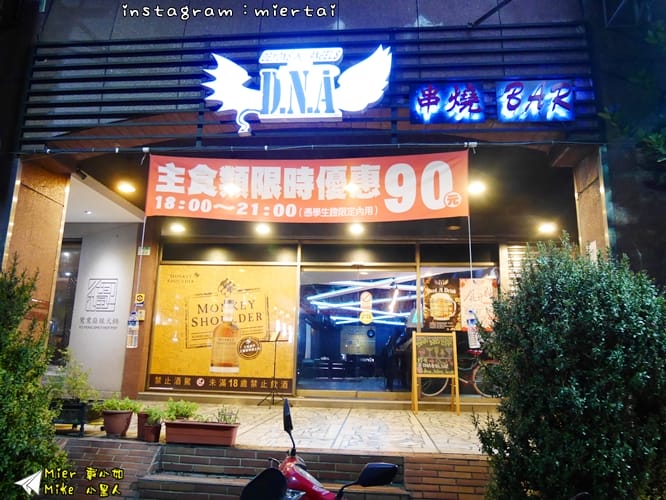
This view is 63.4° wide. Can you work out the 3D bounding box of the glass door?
[{"bbox_3d":[0.378,1.234,8.368,1.858,1.984,0.070,0,-11,5],"label":"glass door"}]

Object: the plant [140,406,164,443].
[{"bbox_3d":[-1.549,1.495,4.653,0.170,0.285,0.170,0,-11,5],"label":"plant"}]

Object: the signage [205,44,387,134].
[{"bbox_3d":[-0.346,-1.502,5.124,1.793,0.896,0.120,0,-12,5],"label":"signage"}]

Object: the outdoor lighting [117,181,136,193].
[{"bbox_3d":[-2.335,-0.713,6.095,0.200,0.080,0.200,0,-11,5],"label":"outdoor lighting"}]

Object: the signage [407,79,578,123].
[{"bbox_3d":[1.459,-1.357,4.960,1.469,0.424,0.070,0,-12,5],"label":"signage"}]

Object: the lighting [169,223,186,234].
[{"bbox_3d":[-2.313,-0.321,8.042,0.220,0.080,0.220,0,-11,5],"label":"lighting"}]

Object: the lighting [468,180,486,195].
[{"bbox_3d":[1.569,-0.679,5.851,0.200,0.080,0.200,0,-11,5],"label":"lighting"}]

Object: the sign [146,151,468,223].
[{"bbox_3d":[-0.270,-0.584,5.003,2.997,0.661,0.050,0,-12,5],"label":"sign"}]

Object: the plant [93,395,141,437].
[{"bbox_3d":[-1.975,1.511,4.919,0.350,0.340,0.330,0,-11,5],"label":"plant"}]

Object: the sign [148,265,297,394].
[{"bbox_3d":[-1.718,1.236,8.537,2.293,1.977,0.050,0,-11,5],"label":"sign"}]

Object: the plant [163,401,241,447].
[{"bbox_3d":[-1.113,1.471,4.602,0.618,0.330,0.250,0,-11,5],"label":"plant"}]

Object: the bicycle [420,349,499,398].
[{"bbox_3d":[2.116,1.974,8.948,1.613,0.930,0.500,0,-11,5],"label":"bicycle"}]

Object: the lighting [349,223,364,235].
[{"bbox_3d":[0.383,-0.335,8.606,0.220,0.080,0.220,0,-12,5],"label":"lighting"}]

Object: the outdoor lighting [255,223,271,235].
[{"bbox_3d":[-1.135,-0.340,8.735,0.220,0.080,0.220,0,-12,5],"label":"outdoor lighting"}]

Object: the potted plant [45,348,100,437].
[{"bbox_3d":[-2.516,1.377,5.234,0.477,0.768,0.420,0,-12,5],"label":"potted plant"}]

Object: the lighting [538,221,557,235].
[{"bbox_3d":[3.314,-0.332,8.325,0.220,0.080,0.220,0,-12,5],"label":"lighting"}]

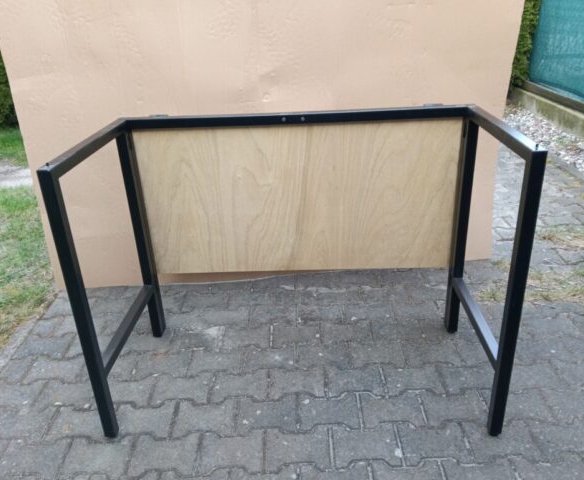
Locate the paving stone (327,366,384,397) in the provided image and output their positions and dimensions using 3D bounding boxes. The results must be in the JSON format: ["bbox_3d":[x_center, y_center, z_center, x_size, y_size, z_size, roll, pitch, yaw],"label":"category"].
[{"bbox_3d":[0.219,0.519,1.744,0.198,0.060,0.160,-3,26,1],"label":"paving stone"}]

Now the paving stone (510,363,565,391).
[{"bbox_3d":[0.818,0.492,1.737,0.198,0.060,0.160,-3,26,1],"label":"paving stone"}]

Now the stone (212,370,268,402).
[{"bbox_3d":[-0.180,0.538,1.749,0.197,0.065,0.160,-3,25,1],"label":"stone"}]

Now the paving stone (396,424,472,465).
[{"bbox_3d":[0.421,0.630,1.491,0.198,0.060,0.160,-3,26,1],"label":"paving stone"}]

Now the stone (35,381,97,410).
[{"bbox_3d":[-0.780,0.564,1.757,0.198,0.060,0.160,-3,26,1],"label":"stone"}]

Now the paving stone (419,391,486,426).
[{"bbox_3d":[0.520,0.567,1.608,0.197,0.065,0.160,-3,25,1],"label":"paving stone"}]

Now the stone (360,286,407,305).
[{"bbox_3d":[0.418,0.270,2.245,0.197,0.065,0.160,-3,25,1],"label":"stone"}]

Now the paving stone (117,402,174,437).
[{"bbox_3d":[-0.479,0.611,1.628,0.198,0.060,0.160,-3,26,1],"label":"paving stone"}]

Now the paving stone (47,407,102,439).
[{"bbox_3d":[-0.679,0.620,1.630,0.198,0.060,0.160,-3,26,1],"label":"paving stone"}]

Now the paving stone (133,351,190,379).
[{"bbox_3d":[-0.480,0.492,1.881,0.197,0.065,0.160,-3,25,1],"label":"paving stone"}]

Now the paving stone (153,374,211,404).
[{"bbox_3d":[-0.379,0.547,1.753,0.197,0.065,0.160,-3,25,1],"label":"paving stone"}]

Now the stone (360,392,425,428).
[{"bbox_3d":[0.320,0.575,1.618,0.198,0.060,0.160,-3,26,1],"label":"stone"}]

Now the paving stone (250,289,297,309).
[{"bbox_3d":[-0.082,0.294,2.252,0.197,0.065,0.160,-3,25,1],"label":"paving stone"}]

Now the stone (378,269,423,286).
[{"bbox_3d":[0.518,0.205,2.370,0.197,0.065,0.160,-3,25,1],"label":"stone"}]

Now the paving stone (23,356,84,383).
[{"bbox_3d":[-0.879,0.510,1.889,0.197,0.065,0.160,-3,25,1],"label":"paving stone"}]

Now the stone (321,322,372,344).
[{"bbox_3d":[0.219,0.400,1.995,0.197,0.065,0.160,-3,25,1],"label":"stone"}]

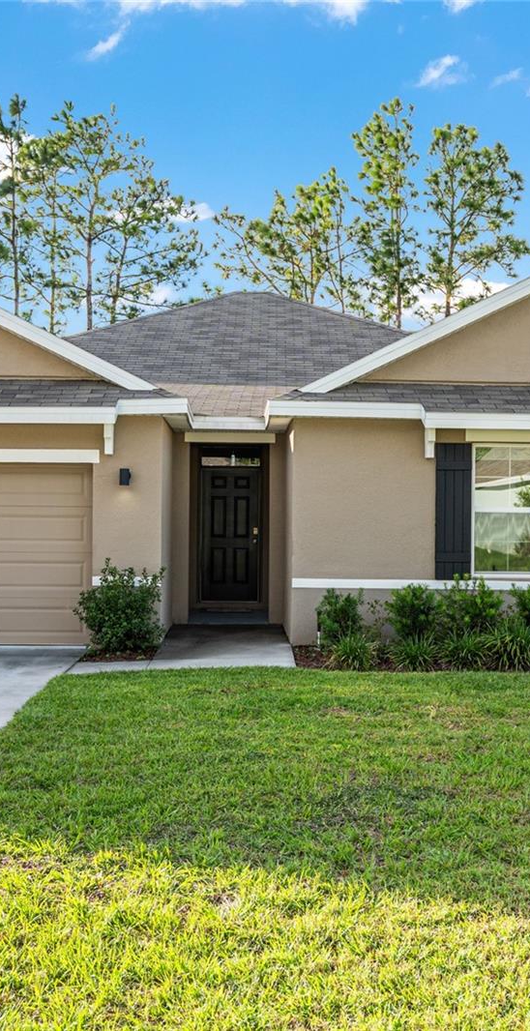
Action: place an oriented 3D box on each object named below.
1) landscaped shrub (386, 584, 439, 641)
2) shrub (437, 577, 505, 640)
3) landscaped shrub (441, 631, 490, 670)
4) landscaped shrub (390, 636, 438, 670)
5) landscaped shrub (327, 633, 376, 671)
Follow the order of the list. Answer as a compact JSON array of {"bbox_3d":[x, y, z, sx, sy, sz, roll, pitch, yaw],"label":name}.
[{"bbox_3d":[1.637,1.136,11.400,0.600,0.748,0.580,1,0,-1],"label":"landscaped shrub"},{"bbox_3d":[2.226,1.068,11.155,0.732,0.803,0.696,0,0,-1],"label":"shrub"},{"bbox_3d":[2.033,1.360,10.452,0.502,0.345,0.502,0,0,-1],"label":"landscaped shrub"},{"bbox_3d":[1.510,1.376,10.439,0.489,0.306,0.489,0,0,-1],"label":"landscaped shrub"},{"bbox_3d":[0.886,1.366,10.500,0.510,0.345,0.500,1,0,-1],"label":"landscaped shrub"}]

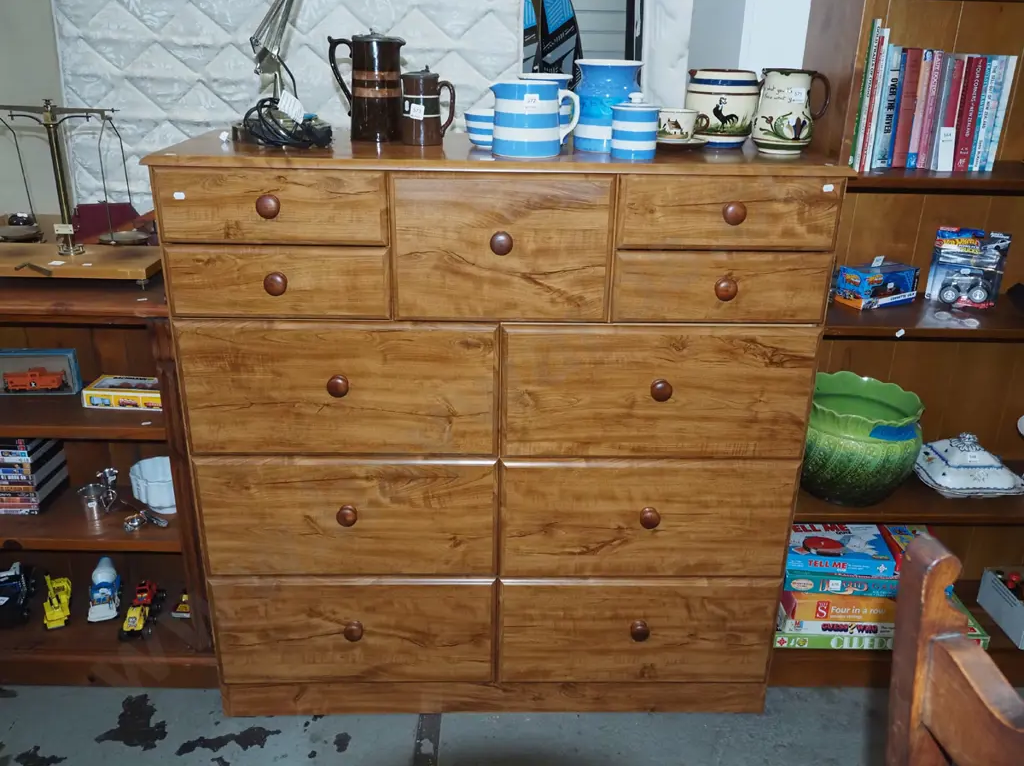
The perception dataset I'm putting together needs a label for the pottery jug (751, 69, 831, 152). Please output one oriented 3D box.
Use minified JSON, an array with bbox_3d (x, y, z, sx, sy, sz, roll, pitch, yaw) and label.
[{"bbox_3d":[0.522,-0.506,1.657,0.131,0.146,0.110,3,22,5],"label":"pottery jug"}]

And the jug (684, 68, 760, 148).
[{"bbox_3d":[0.411,-0.525,1.699,0.160,0.138,0.144,-3,23,-9],"label":"jug"}]

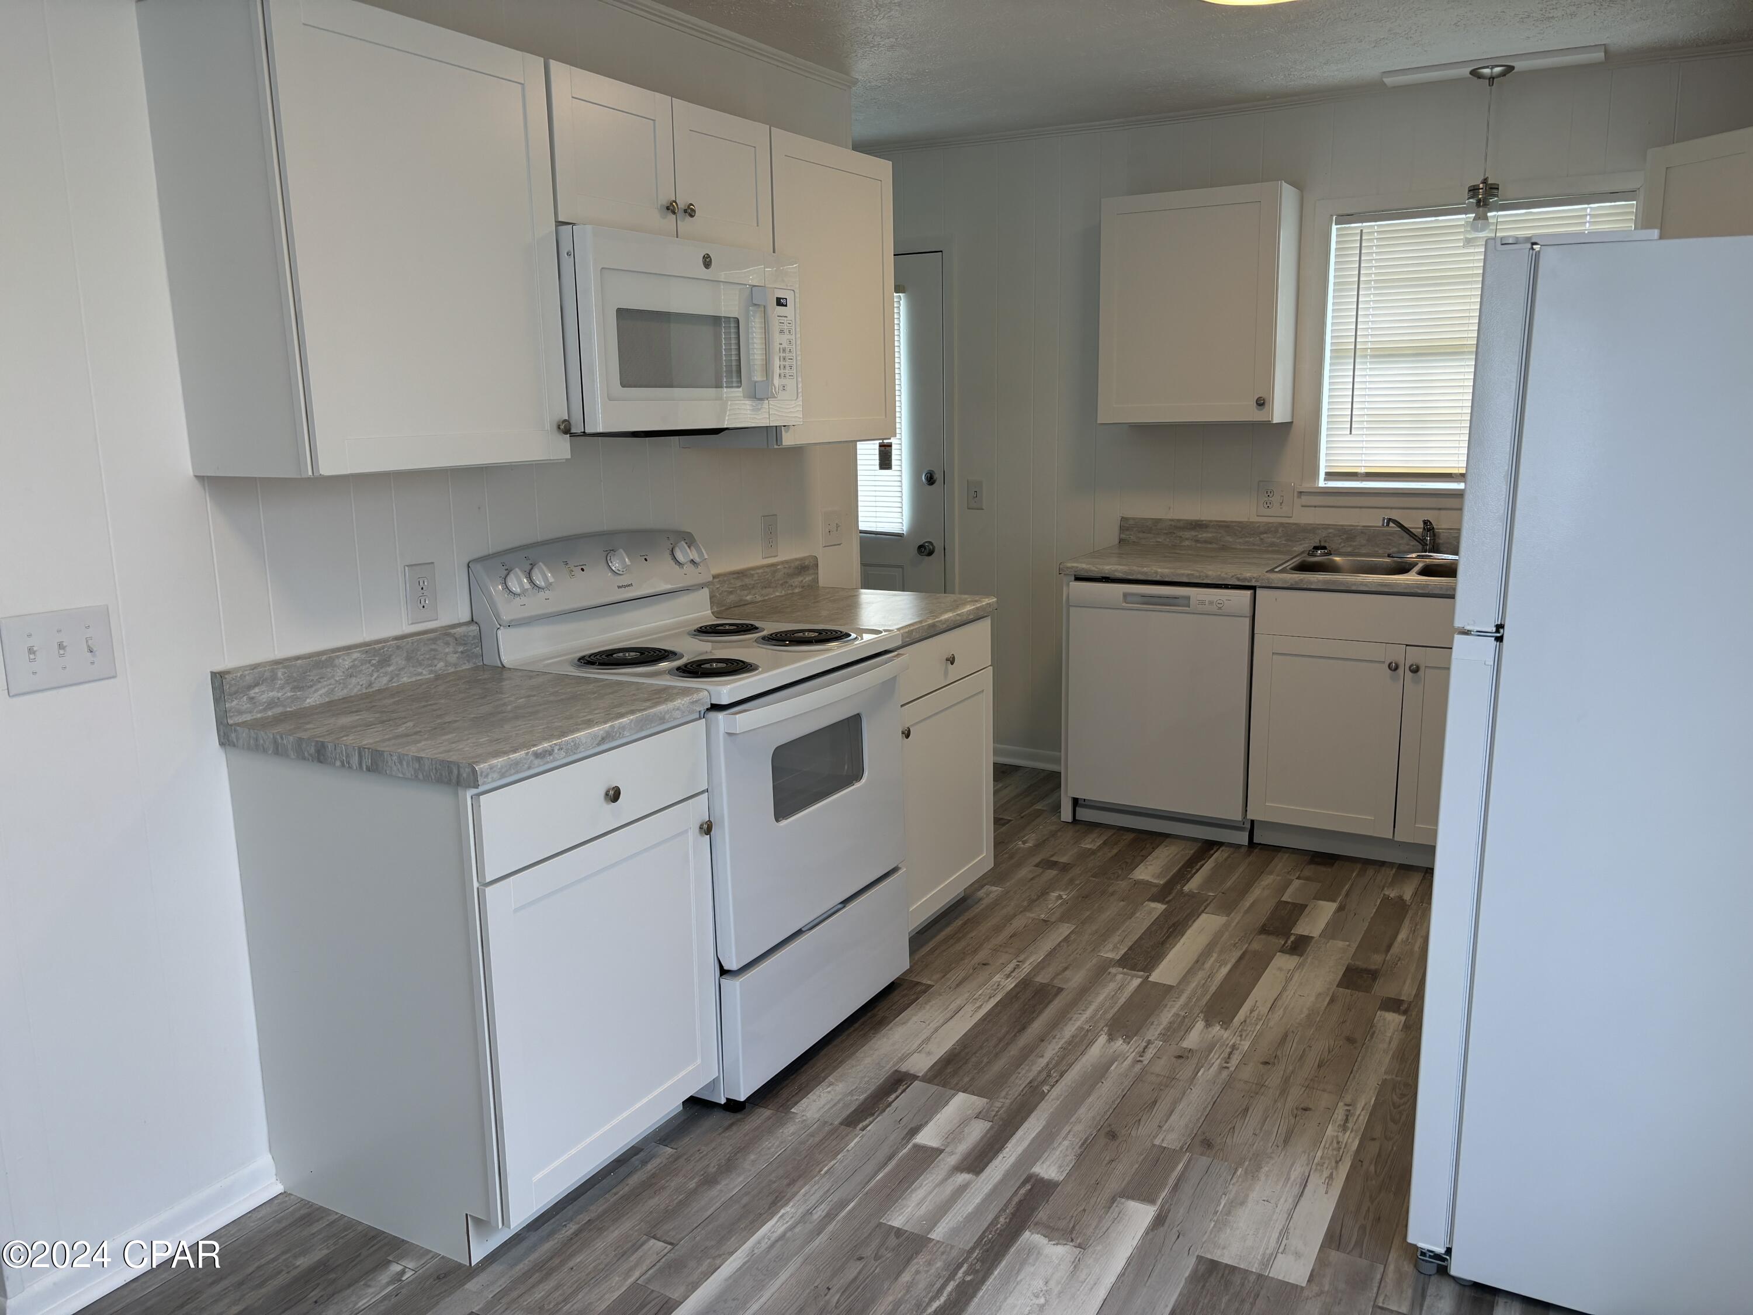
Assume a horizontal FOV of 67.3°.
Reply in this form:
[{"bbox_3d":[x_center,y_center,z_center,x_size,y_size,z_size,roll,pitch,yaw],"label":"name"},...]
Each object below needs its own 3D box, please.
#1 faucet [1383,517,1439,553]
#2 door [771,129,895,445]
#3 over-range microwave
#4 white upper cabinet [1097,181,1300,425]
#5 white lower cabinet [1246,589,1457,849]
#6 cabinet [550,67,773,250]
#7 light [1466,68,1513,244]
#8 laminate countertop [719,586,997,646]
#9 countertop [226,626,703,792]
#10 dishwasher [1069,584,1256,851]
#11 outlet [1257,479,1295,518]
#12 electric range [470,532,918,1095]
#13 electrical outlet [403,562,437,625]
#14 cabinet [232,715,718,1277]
[{"bbox_3d":[1.760,-0.398,4.341,0.225,0.125,0.060,-6,12,-22],"label":"faucet"},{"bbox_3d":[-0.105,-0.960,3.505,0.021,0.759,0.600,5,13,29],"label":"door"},{"bbox_3d":[-0.529,-0.707,2.947,0.410,0.404,0.756,5,12,29],"label":"over-range microwave"},{"bbox_3d":[1.112,-1.192,4.534,0.603,0.764,0.325,5,12,29],"label":"white upper cabinet"},{"bbox_3d":[1.748,0.178,4.280,0.906,0.868,0.612,5,12,29],"label":"white lower cabinet"},{"bbox_3d":[-0.573,-1.060,2.900,0.325,0.304,0.756,5,12,29],"label":"cabinet"},{"bbox_3d":[1.866,-1.528,4.033,0.127,0.515,0.127,5,12,29],"label":"light"},{"bbox_3d":[-0.077,-0.126,3.630,0.630,0.041,0.605,5,12,29],"label":"laminate countertop"},{"bbox_3d":[-0.746,0.065,2.450,0.630,0.132,0.608,5,12,29],"label":"countertop"},{"bbox_3d":[1.072,0.135,4.630,0.610,0.866,0.598,5,12,29],"label":"dishwasher"},{"bbox_3d":[1.421,-0.561,4.687,0.120,0.118,0.010,5,12,29],"label":"outlet"},{"bbox_3d":[-0.381,0.304,3.096,0.690,1.166,0.757,5,12,29],"label":"electric range"},{"bbox_3d":[-0.945,-0.133,2.739,0.008,0.118,0.072,5,12,29],"label":"electrical outlet"},{"bbox_3d":[-0.746,0.561,2.562,0.630,0.878,0.599,5,12,29],"label":"cabinet"}]

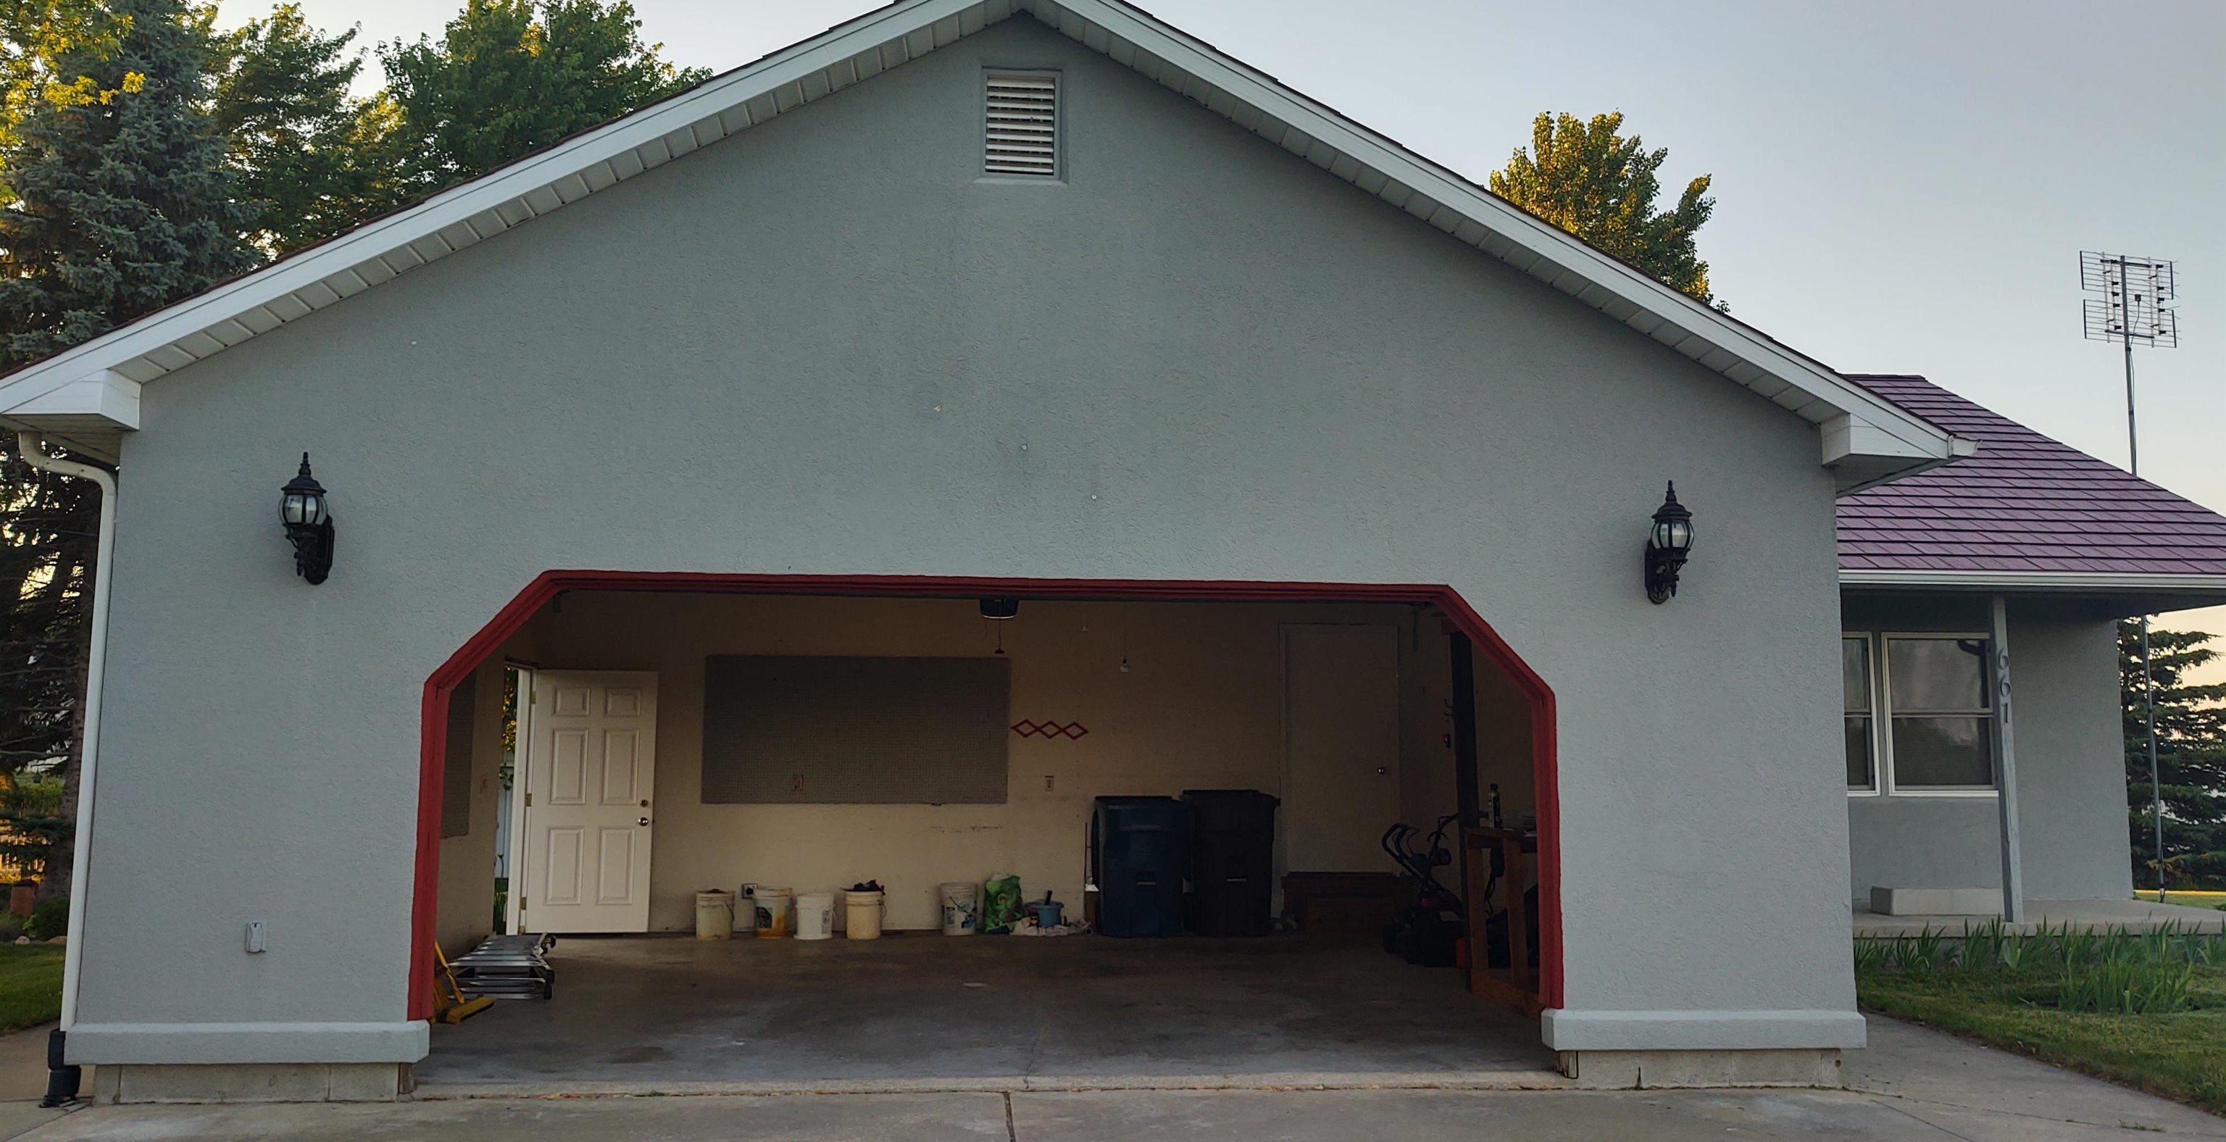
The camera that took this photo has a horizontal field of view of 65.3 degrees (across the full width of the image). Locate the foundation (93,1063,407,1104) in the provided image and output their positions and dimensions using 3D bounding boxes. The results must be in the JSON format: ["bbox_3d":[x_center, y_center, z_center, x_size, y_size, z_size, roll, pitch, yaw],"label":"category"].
[{"bbox_3d":[-3.570,2.124,7.276,1.250,0.170,0.200,1,-6,-5],"label":"foundation"}]

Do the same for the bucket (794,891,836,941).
[{"bbox_3d":[-2.310,2.656,13.482,0.300,0.370,0.300,1,-6,-5],"label":"bucket"}]

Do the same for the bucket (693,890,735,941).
[{"bbox_3d":[-3.101,2.663,13.477,0.305,0.370,0.305,1,-6,-5],"label":"bucket"}]

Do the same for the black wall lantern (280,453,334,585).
[{"bbox_3d":[-3.388,-0.221,7.303,0.200,0.545,0.290,1,-6,-5],"label":"black wall lantern"}]

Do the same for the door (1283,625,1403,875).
[{"bbox_3d":[1.921,1.497,14.585,0.980,2.060,0.070,1,-6,-5],"label":"door"}]

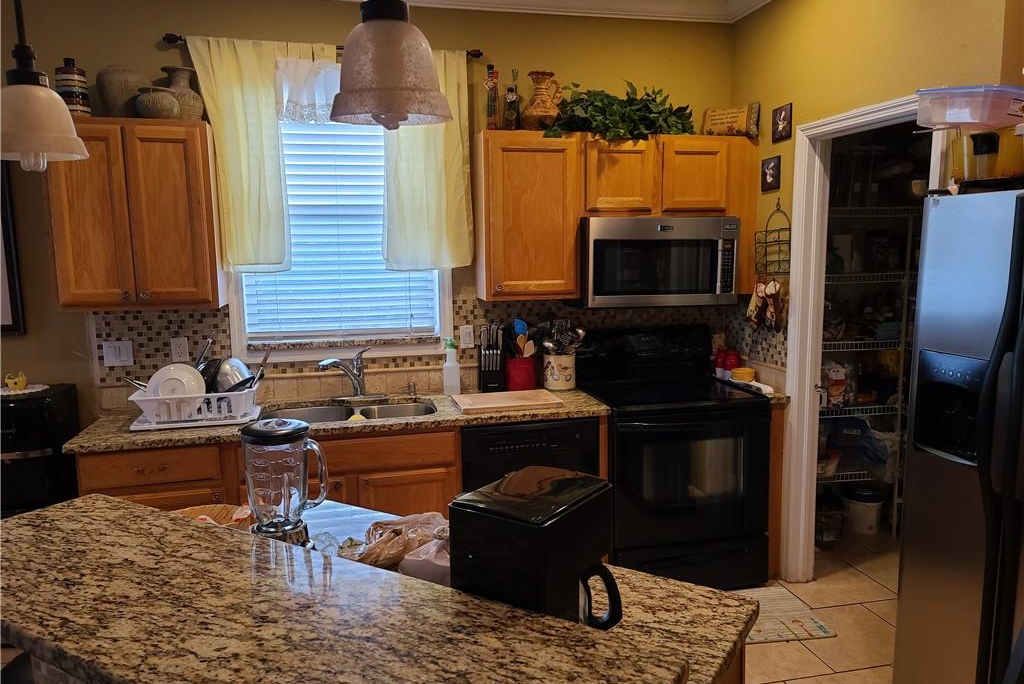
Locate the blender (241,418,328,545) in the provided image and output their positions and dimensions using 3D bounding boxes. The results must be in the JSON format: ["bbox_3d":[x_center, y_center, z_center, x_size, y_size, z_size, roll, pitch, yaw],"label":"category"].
[{"bbox_3d":[-0.465,0.341,1.522,0.182,0.355,0.175,-3,8,-18],"label":"blender"}]

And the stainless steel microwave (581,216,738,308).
[{"bbox_3d":[0.681,-0.398,3.676,0.757,0.415,0.405,-2,7,-13],"label":"stainless steel microwave"}]

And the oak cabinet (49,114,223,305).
[{"bbox_3d":[-1.587,-0.527,3.170,0.615,0.769,0.310,-2,7,-13],"label":"oak cabinet"}]

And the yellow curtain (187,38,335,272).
[{"bbox_3d":[-1.108,-0.826,3.320,0.620,1.017,0.110,-2,7,-13],"label":"yellow curtain"}]

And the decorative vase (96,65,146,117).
[{"bbox_3d":[-1.649,-1.034,3.134,0.190,0.268,0.190,-2,7,-13],"label":"decorative vase"}]

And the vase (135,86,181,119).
[{"bbox_3d":[-1.478,-0.980,3.088,0.175,0.167,0.175,-2,7,-13],"label":"vase"}]

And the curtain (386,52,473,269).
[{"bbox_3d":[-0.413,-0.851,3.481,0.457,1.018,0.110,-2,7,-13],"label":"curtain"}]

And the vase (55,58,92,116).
[{"bbox_3d":[-1.805,-1.030,3.071,0.138,0.280,0.138,-2,7,-13],"label":"vase"}]

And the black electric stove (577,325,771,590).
[{"bbox_3d":[0.746,0.547,3.651,0.761,1.195,0.680,-2,7,-13],"label":"black electric stove"}]

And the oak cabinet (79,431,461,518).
[{"bbox_3d":[-0.989,0.776,3.309,1.474,0.875,0.630,-2,7,-13],"label":"oak cabinet"}]

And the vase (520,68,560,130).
[{"bbox_3d":[0.138,-1.127,3.511,0.196,0.307,0.180,-1,7,0],"label":"vase"}]

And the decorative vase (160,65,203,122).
[{"bbox_3d":[-1.424,-1.048,3.196,0.172,0.273,0.172,-2,7,-13],"label":"decorative vase"}]

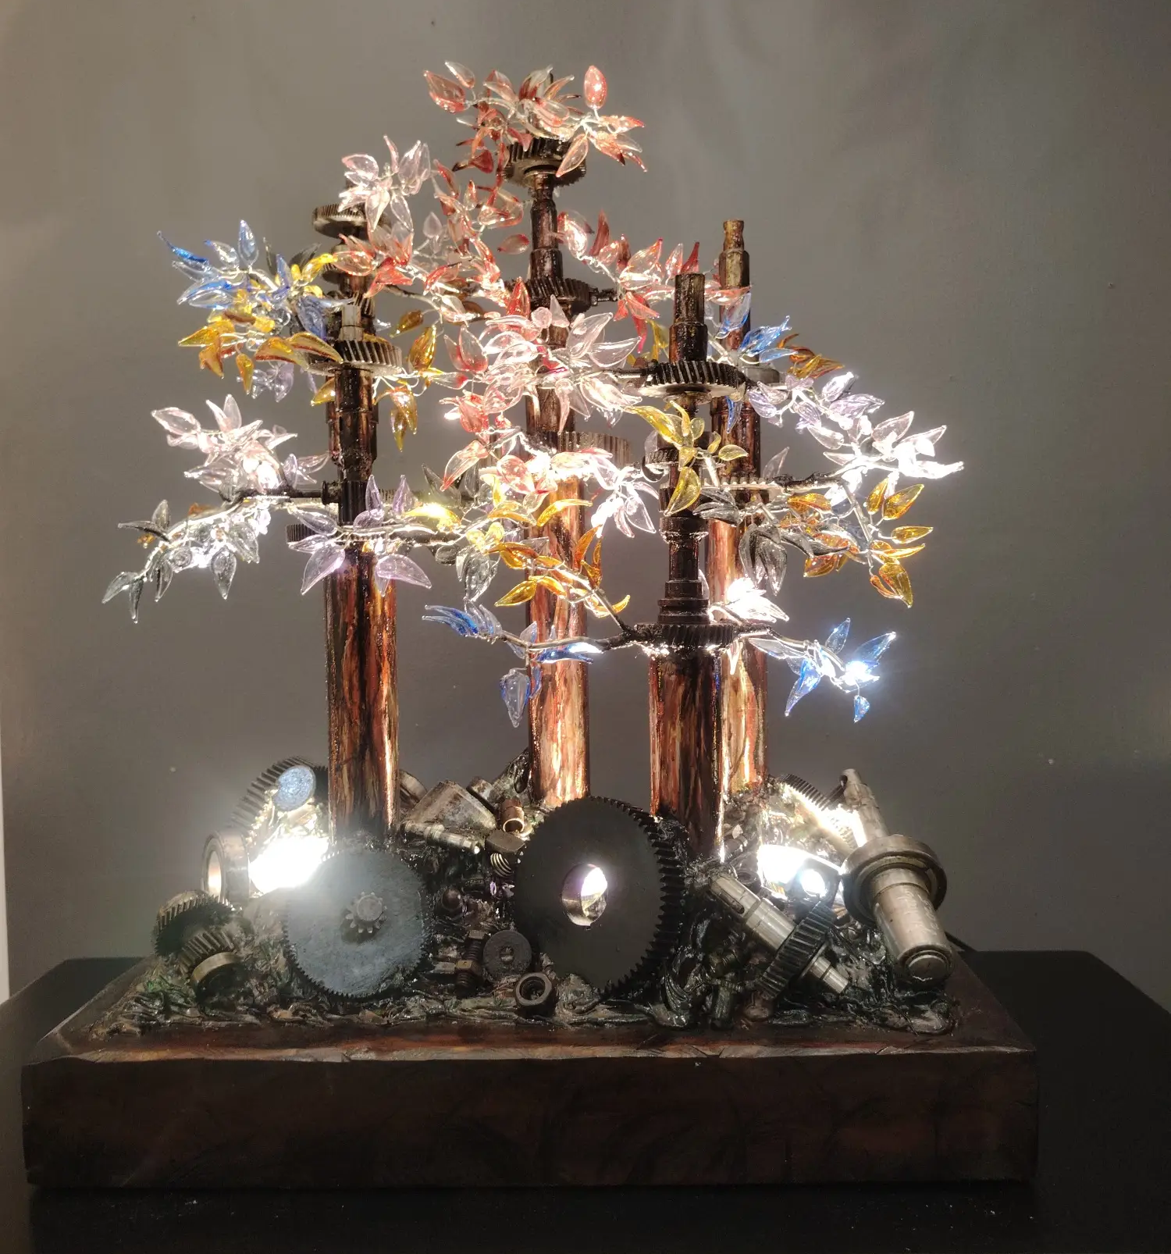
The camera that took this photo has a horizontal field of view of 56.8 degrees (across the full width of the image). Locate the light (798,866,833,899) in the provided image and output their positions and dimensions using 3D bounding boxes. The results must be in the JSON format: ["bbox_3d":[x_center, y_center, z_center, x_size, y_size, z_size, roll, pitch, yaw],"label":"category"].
[{"bbox_3d":[0.184,0.204,0.867,0.027,0.026,0.016,0,2,6],"label":"light"}]

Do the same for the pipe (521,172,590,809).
[{"bbox_3d":[-0.030,-0.126,1.000,0.057,0.600,0.057,-1,2,0],"label":"pipe"}]

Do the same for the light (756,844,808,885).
[{"bbox_3d":[0.160,0.193,0.880,0.042,0.035,0.030,0,2,3],"label":"light"}]

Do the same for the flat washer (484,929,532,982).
[{"bbox_3d":[-0.059,0.252,0.830,0.038,0.038,0.012,-1,2,-3],"label":"flat washer"}]

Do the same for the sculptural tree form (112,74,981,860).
[{"bbox_3d":[-0.034,-0.166,0.930,0.710,0.700,0.330,-1,2,0],"label":"sculptural tree form"}]

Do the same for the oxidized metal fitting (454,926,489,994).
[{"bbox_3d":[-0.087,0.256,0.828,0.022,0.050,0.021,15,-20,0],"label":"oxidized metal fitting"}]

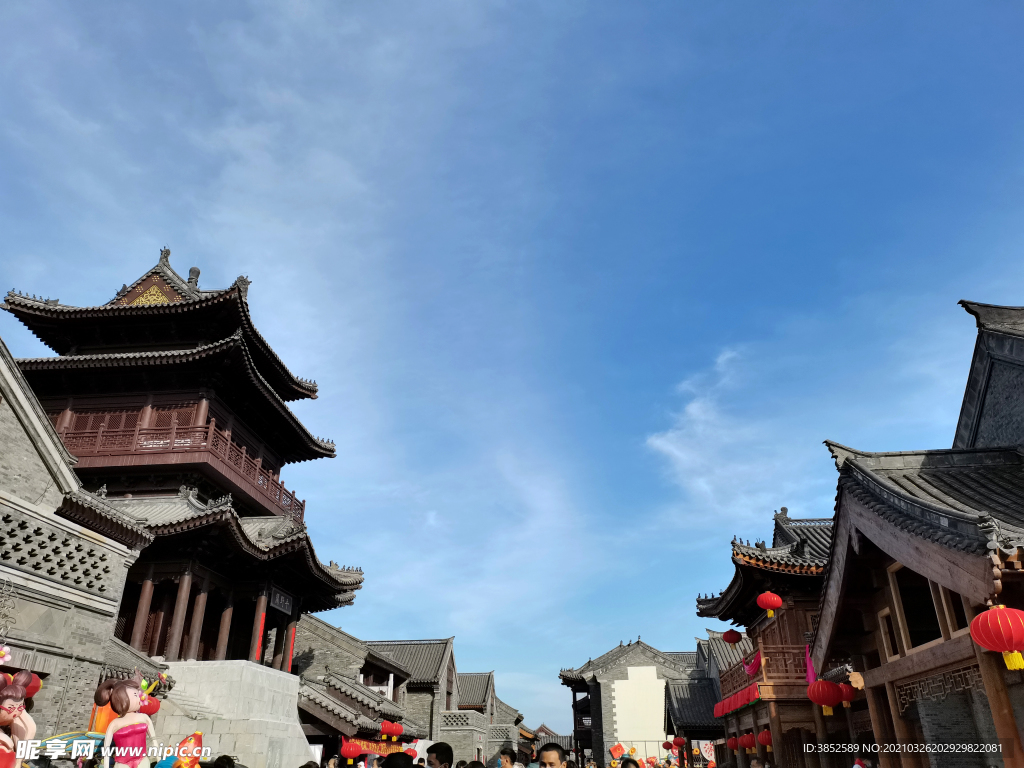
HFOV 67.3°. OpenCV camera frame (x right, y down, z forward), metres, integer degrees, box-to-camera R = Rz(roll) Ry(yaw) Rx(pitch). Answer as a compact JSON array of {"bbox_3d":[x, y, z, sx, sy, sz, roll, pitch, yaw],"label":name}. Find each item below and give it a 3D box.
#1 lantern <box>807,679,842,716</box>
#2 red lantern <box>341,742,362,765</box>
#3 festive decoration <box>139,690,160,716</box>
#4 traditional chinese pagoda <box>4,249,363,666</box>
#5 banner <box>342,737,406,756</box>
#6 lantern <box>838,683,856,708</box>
[{"bbox_3d":[6.998,7.014,17.207,0.800,0.760,0.800,-3,-27,6],"label":"lantern"},{"bbox_3d":[-6.255,14.384,29.972,0.820,0.820,0.820,-3,-27,6],"label":"red lantern"},{"bbox_3d":[-4.946,4.386,10.493,0.310,0.300,0.310,-3,-27,6],"label":"festive decoration"},{"bbox_3d":[-15.559,2.874,35.468,16.742,19.554,14.152,-3,-27,6],"label":"traditional chinese pagoda"},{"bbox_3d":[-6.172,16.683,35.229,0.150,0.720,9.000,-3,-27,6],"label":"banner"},{"bbox_3d":[10.367,9.712,23.980,0.750,0.710,0.750,-3,-27,6],"label":"lantern"}]

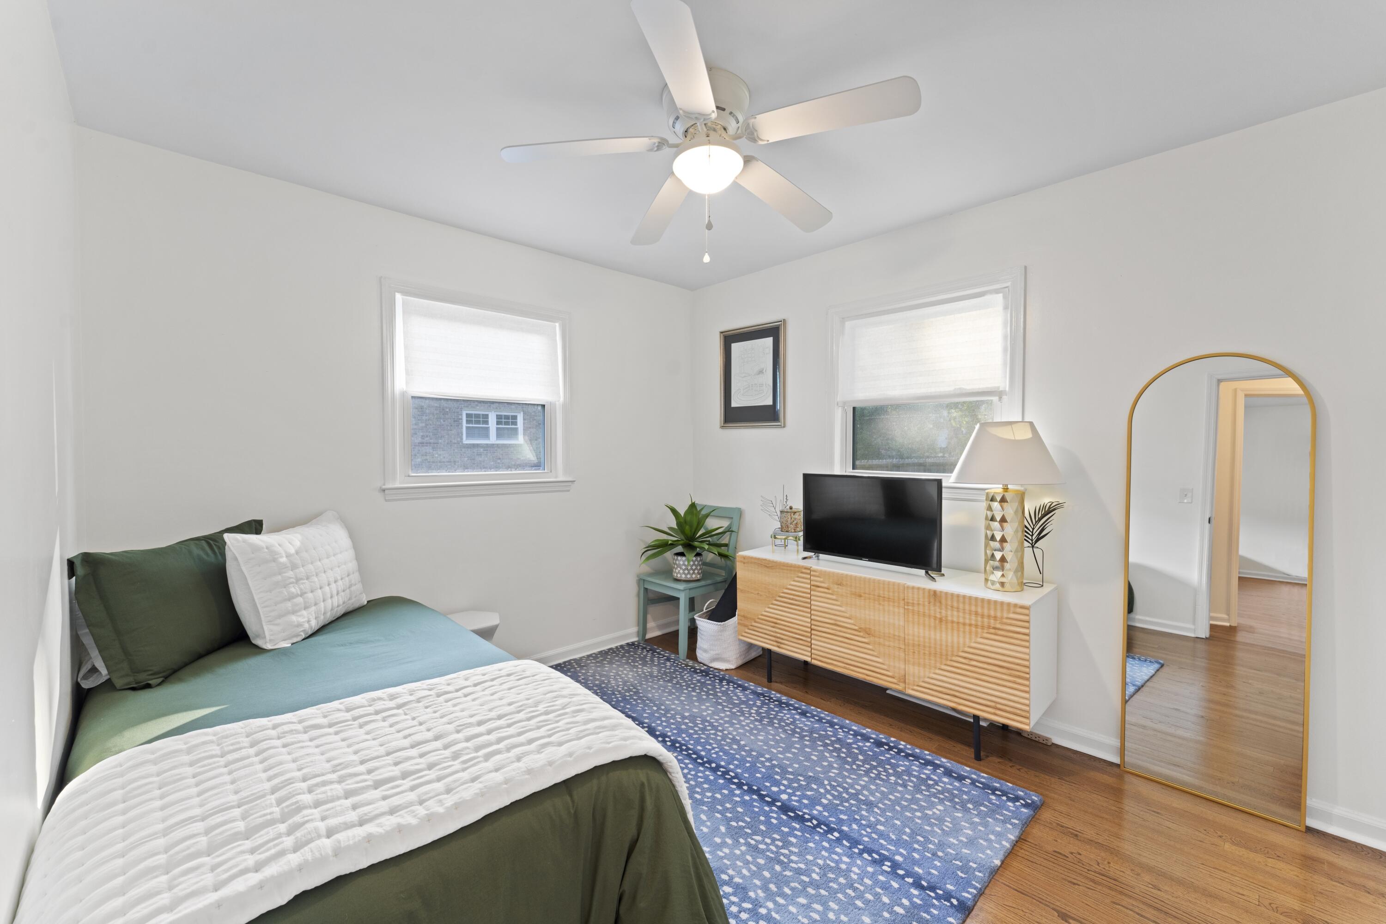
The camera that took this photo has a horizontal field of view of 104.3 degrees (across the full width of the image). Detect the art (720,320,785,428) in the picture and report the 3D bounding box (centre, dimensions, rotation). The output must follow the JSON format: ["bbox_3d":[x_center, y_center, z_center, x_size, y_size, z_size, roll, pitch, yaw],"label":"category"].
[{"bbox_3d":[0.370,-0.558,3.528,0.036,0.670,0.548,-2,2,-44],"label":"art"}]

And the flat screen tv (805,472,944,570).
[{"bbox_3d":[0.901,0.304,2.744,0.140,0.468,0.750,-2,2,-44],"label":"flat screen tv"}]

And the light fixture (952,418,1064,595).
[{"bbox_3d":[1.332,0.187,2.299,0.420,0.720,0.420,-2,2,-44],"label":"light fixture"}]

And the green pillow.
[{"bbox_3d":[-1.683,0.443,1.845,0.170,0.420,0.610,-17,-1,7],"label":"green pillow"}]

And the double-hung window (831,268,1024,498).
[{"bbox_3d":[1.143,-0.351,2.765,0.090,1.055,0.990,-2,2,-44],"label":"double-hung window"}]

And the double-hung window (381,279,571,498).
[{"bbox_3d":[-1.097,-0.348,2.884,1.030,1.060,0.090,-2,2,-44],"label":"double-hung window"}]

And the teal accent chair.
[{"bbox_3d":[-0.030,0.762,3.604,0.510,0.910,0.470,-2,2,-44],"label":"teal accent chair"}]

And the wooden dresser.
[{"bbox_3d":[0.923,0.886,2.741,0.405,0.695,1.470,-2,2,-44],"label":"wooden dresser"}]

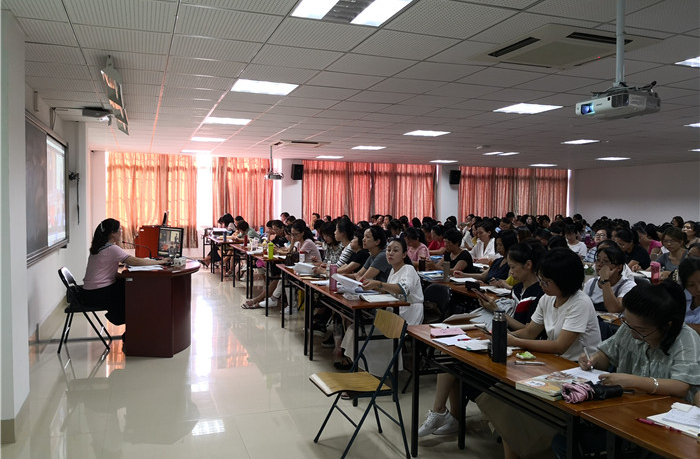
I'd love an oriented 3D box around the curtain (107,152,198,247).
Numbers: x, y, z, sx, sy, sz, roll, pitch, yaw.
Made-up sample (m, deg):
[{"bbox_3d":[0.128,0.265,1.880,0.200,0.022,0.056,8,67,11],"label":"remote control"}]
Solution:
[{"bbox_3d":[-4.461,-0.642,12.302,1.940,2.140,0.180,-1,3,-21],"label":"curtain"}]

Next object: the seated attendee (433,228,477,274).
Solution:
[{"bbox_3d":[1.060,0.598,5.516,0.700,1.220,0.500,-1,3,-21],"label":"seated attendee"}]

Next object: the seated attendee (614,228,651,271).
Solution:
[{"bbox_3d":[3.171,0.607,6.105,0.720,1.220,0.480,-1,3,-21],"label":"seated attendee"}]

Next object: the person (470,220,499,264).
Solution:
[{"bbox_3d":[1.718,0.539,6.940,0.720,1.270,0.480,-1,3,-21],"label":"person"}]

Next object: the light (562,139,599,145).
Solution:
[{"bbox_3d":[4.161,-1.587,9.824,0.570,0.070,0.570,-1,3,-21],"label":"light"}]

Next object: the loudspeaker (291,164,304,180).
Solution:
[{"bbox_3d":[-1.273,-1.414,13.315,0.280,0.390,0.250,-1,3,-21],"label":"loudspeaker"}]

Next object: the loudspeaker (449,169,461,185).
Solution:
[{"bbox_3d":[2.857,-1.409,14.883,0.280,0.390,0.250,-1,3,-21],"label":"loudspeaker"}]

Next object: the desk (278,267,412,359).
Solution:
[{"bbox_3d":[-0.228,0.870,5.332,0.430,0.740,2.750,-1,3,-18],"label":"desk"}]

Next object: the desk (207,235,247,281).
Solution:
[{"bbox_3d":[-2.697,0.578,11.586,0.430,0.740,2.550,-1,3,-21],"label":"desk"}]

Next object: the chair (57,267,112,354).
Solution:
[{"bbox_3d":[-2.738,0.810,5.667,0.500,0.810,0.450,-1,3,-21],"label":"chair"}]

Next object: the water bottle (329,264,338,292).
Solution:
[{"bbox_3d":[-0.140,0.415,4.707,0.066,0.235,0.066,-1,3,-21],"label":"water bottle"}]

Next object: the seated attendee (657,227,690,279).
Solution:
[{"bbox_3d":[3.292,0.601,5.582,0.660,1.230,0.500,-1,3,-21],"label":"seated attendee"}]

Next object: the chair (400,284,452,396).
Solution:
[{"bbox_3d":[0.532,0.874,4.530,0.500,0.810,0.450,-1,3,-21],"label":"chair"}]

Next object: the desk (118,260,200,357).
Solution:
[{"bbox_3d":[-2.033,0.783,5.925,0.820,0.780,1.650,-1,3,-21],"label":"desk"}]

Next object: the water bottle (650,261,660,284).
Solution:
[{"bbox_3d":[2.945,0.412,5.259,0.078,0.215,0.078,-1,3,-21],"label":"water bottle"}]

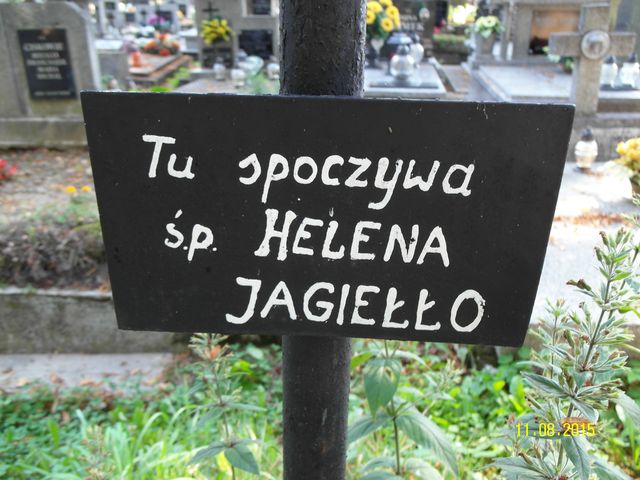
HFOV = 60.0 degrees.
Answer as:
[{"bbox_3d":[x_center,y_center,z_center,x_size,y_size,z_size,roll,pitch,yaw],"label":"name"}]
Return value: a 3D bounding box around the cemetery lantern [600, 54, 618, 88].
[{"bbox_3d":[2.334,-1.353,4.465,0.115,0.250,0.115,0,22,0],"label":"cemetery lantern"}]

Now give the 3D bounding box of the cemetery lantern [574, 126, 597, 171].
[{"bbox_3d":[1.653,-0.569,3.434,0.123,0.250,0.123,0,22,0],"label":"cemetery lantern"}]

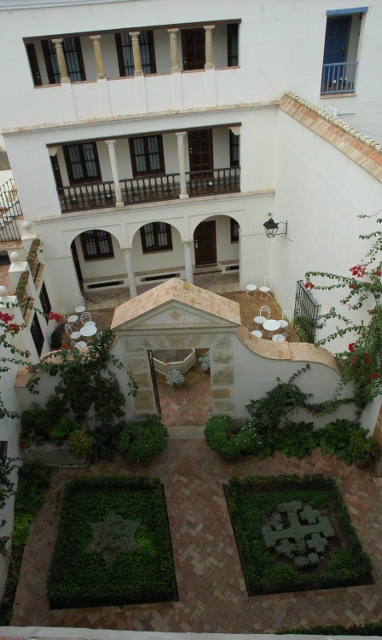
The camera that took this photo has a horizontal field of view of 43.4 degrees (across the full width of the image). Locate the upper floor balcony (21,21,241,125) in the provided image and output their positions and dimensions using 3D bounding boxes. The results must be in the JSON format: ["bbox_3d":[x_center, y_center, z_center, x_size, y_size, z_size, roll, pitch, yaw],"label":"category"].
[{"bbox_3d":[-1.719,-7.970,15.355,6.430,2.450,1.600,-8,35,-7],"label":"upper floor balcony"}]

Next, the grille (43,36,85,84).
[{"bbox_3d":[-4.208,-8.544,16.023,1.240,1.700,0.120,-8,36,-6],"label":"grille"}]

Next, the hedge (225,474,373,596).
[{"bbox_3d":[2.371,4.793,11.027,2.650,0.450,2.640,-4,35,-1],"label":"hedge"}]

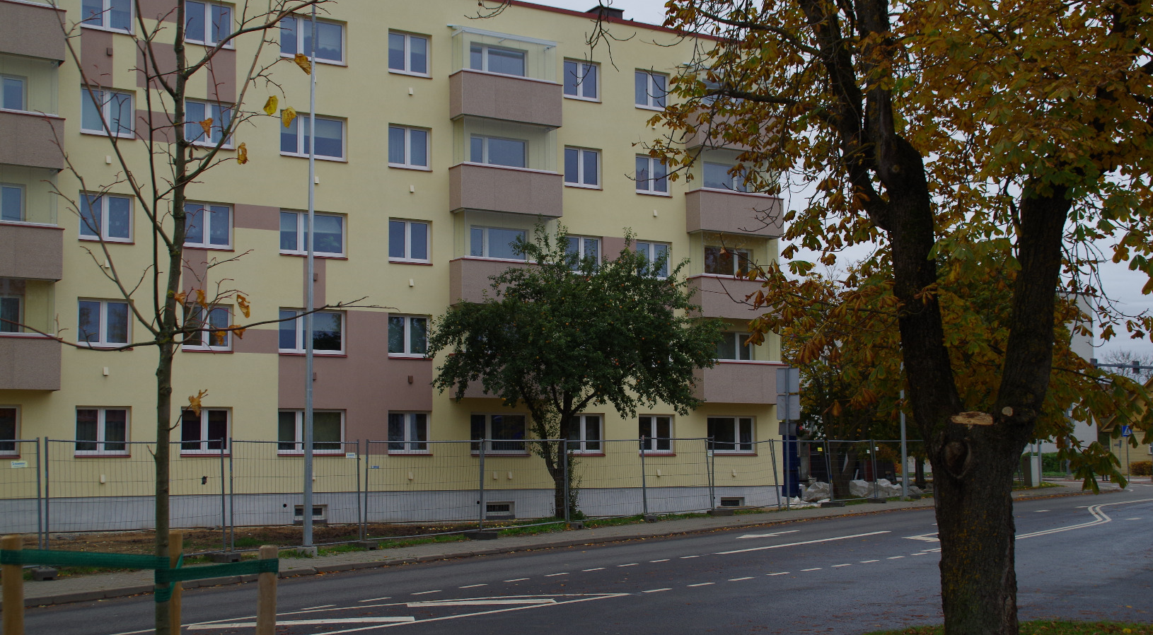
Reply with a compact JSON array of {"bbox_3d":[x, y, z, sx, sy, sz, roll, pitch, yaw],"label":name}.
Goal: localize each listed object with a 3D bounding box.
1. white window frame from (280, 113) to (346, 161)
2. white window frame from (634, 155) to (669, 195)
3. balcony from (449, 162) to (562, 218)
[{"bbox_3d":[-7.388,-5.033,43.804,1.980,1.200,0.120,3,-7,-32],"label":"white window frame"},{"bbox_3d":[2.390,-4.502,50.028,1.390,1.200,0.120,3,-7,-32],"label":"white window frame"},{"bbox_3d":[-2.057,-3.666,46.412,3.418,1.282,0.763,3,-7,-32],"label":"balcony"}]

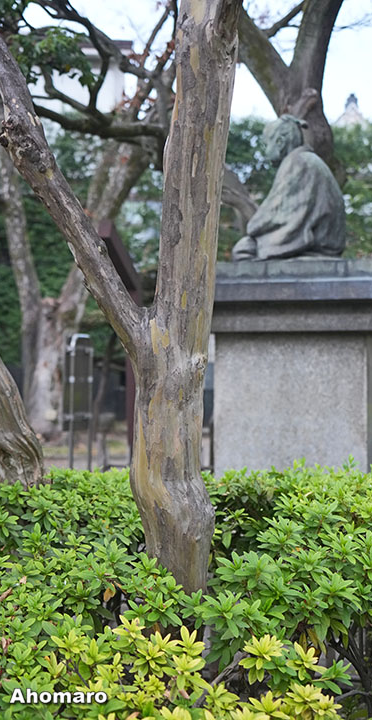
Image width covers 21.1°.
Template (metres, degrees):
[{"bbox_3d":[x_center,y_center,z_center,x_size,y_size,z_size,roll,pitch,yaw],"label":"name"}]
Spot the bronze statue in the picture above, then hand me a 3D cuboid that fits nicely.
[{"bbox_3d":[0.656,-1.104,6.400,0.690,0.920,0.640,0,0,17],"label":"bronze statue"}]

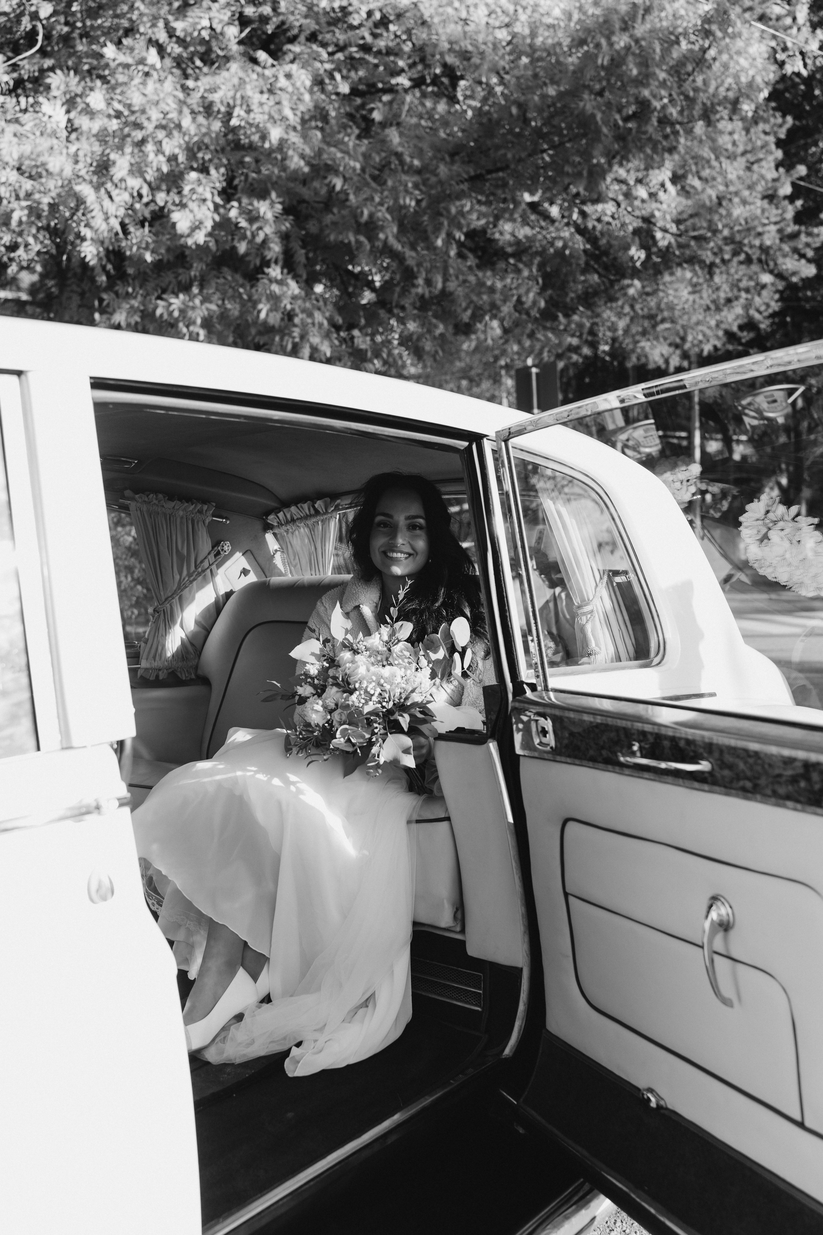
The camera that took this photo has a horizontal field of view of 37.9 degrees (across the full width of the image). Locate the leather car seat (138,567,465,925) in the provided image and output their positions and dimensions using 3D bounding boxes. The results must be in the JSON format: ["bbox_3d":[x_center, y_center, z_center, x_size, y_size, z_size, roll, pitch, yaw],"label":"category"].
[{"bbox_3d":[-0.234,0.229,2.894,1.380,0.650,0.740,0,3,38],"label":"leather car seat"}]

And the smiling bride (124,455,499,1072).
[{"bbox_3d":[-0.195,0.236,2.530,0.620,1.100,0.840,-1,3,26],"label":"smiling bride"}]

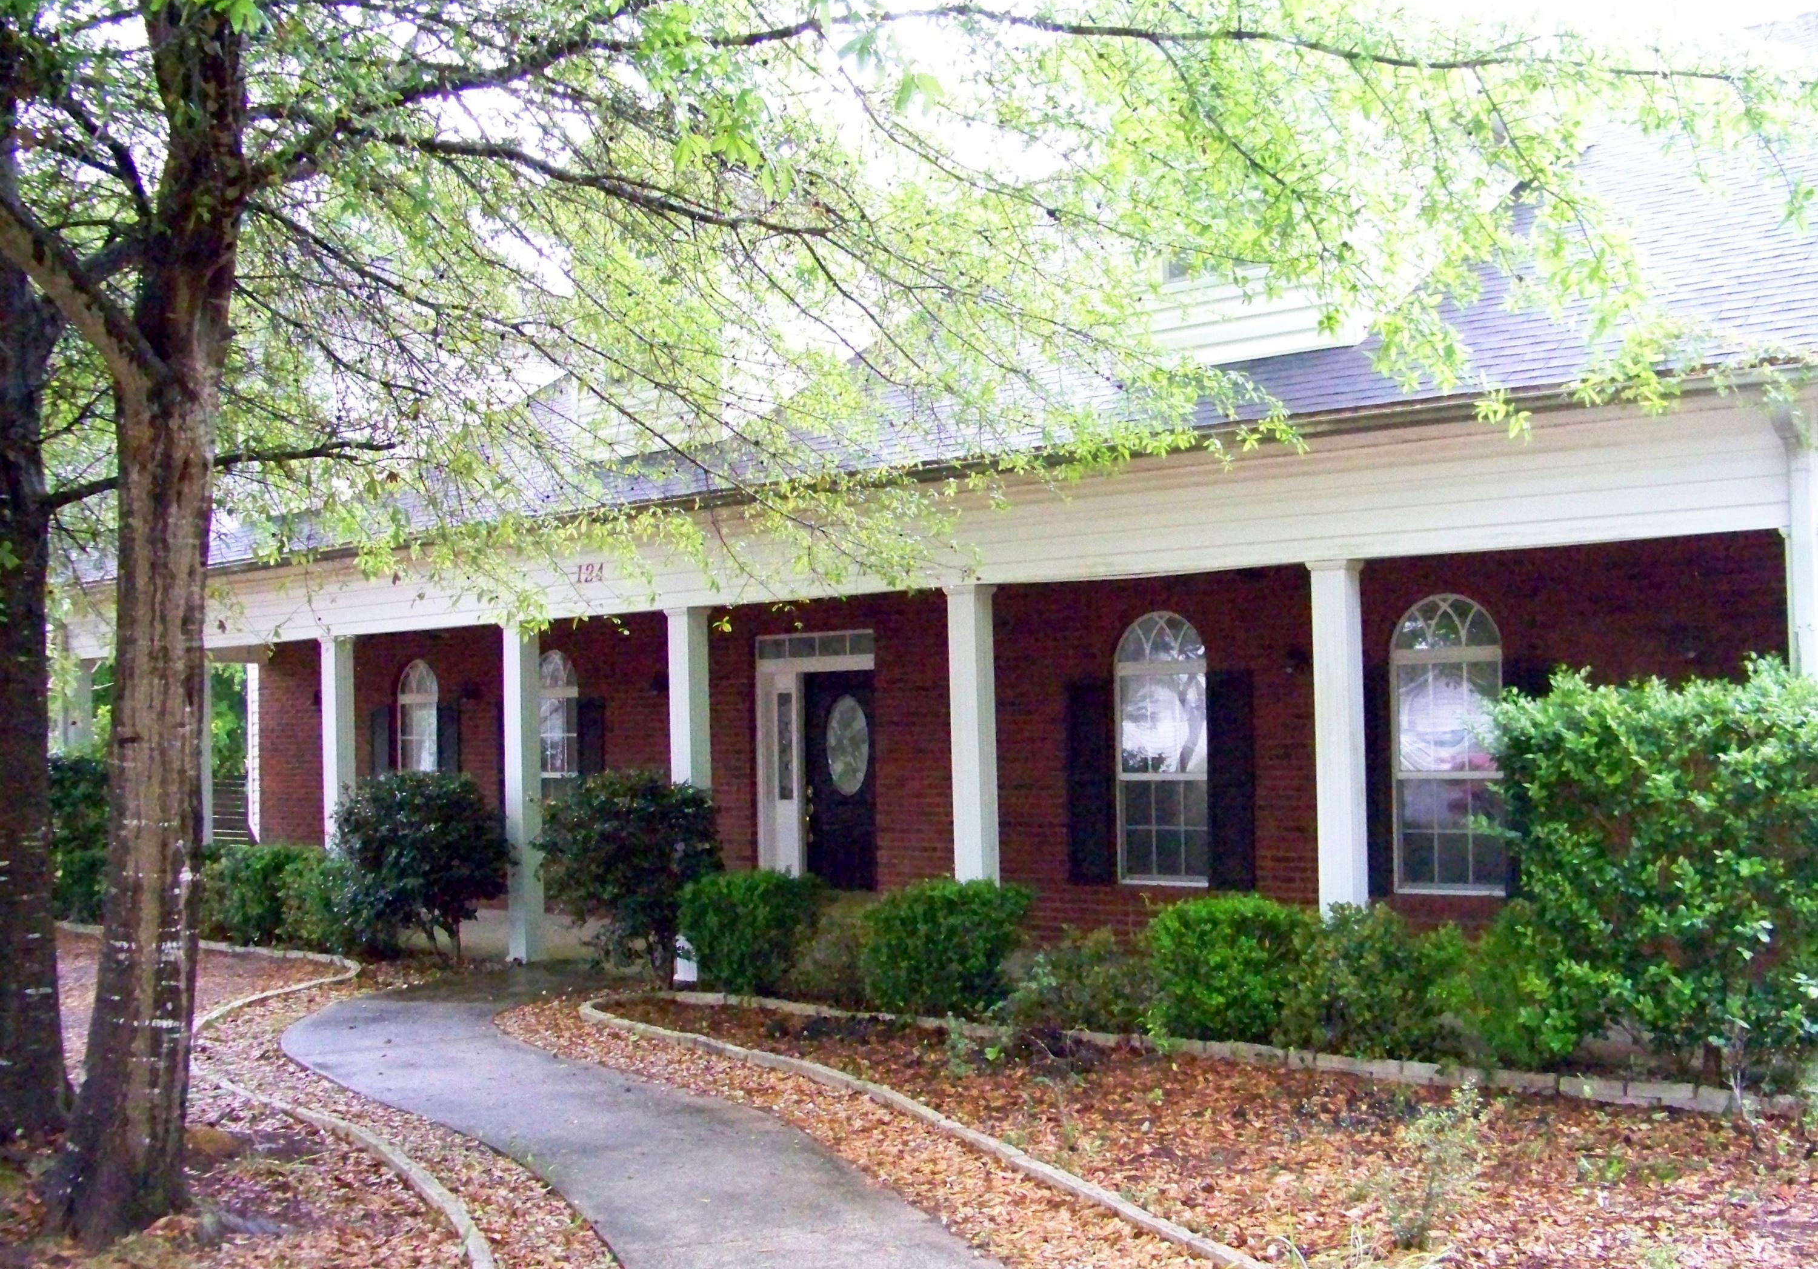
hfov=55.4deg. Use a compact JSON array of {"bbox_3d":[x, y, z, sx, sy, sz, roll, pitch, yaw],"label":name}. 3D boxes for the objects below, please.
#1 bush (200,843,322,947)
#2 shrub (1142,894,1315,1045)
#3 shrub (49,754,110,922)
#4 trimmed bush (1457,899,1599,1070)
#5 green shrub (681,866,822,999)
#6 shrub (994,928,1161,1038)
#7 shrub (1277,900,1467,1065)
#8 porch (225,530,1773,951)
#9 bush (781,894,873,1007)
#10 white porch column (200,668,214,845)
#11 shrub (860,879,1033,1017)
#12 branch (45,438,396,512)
[{"bbox_3d":[-5.496,2.185,14.639,1.083,0.852,0.975,-3,-3,35],"label":"bush"},{"bbox_3d":[1.683,1.745,9.070,0.887,0.774,0.781,-3,-3,35],"label":"shrub"},{"bbox_3d":[-7.954,1.965,16.692,1.150,1.580,1.100,-3,-3,35],"label":"shrub"},{"bbox_3d":[2.963,1.656,8.168,0.780,0.800,0.700,-3,-3,35],"label":"trimmed bush"},{"bbox_3d":[-1.006,1.890,10.965,0.950,0.803,0.836,-3,-3,35],"label":"green shrub"},{"bbox_3d":[0.921,1.902,9.603,0.928,0.551,0.816,-3,-3,35],"label":"shrub"},{"bbox_3d":[2.297,1.719,8.636,0.929,0.753,0.818,-3,-3,35],"label":"shrub"},{"bbox_3d":[-0.582,1.083,12.375,13.098,2.484,2.557,-3,-3,35],"label":"porch"},{"bbox_3d":[-0.489,1.924,10.599,0.720,0.700,0.640,-3,-3,35],"label":"bush"},{"bbox_3d":[-7.712,1.586,18.939,0.200,2.444,0.200,-3,-3,35],"label":"white porch column"},{"bbox_3d":[0.217,1.820,10.103,1.047,0.797,0.922,-3,-3,35],"label":"shrub"},{"bbox_3d":[-3.024,-0.701,7.600,1.550,0.340,0.320,-1,-3,-7],"label":"branch"}]

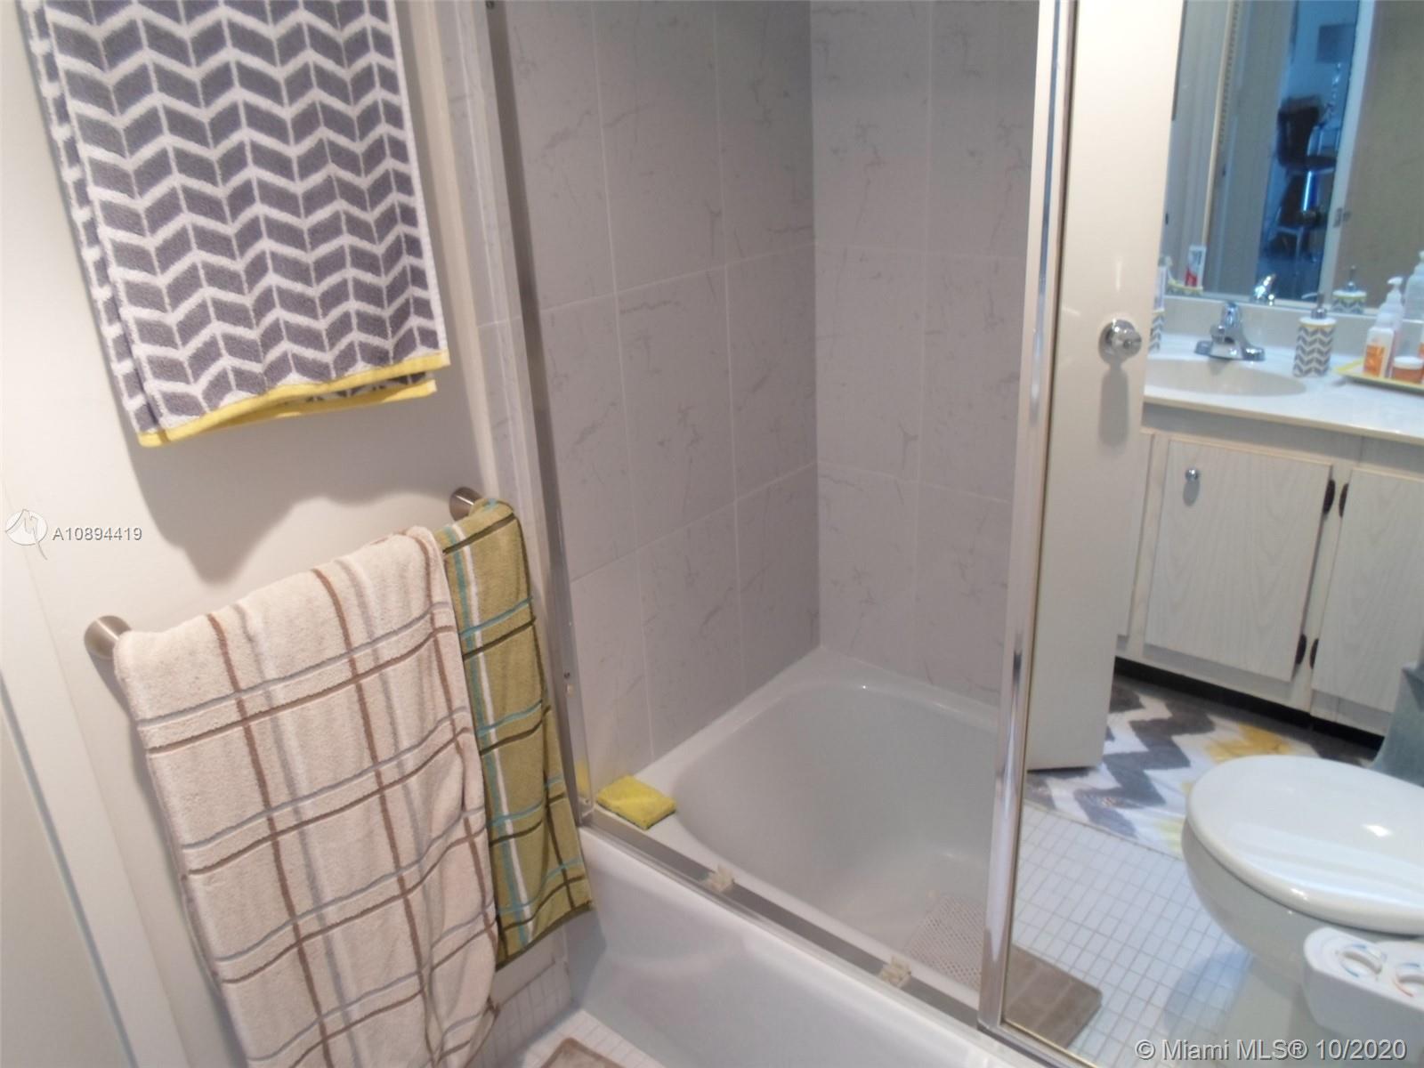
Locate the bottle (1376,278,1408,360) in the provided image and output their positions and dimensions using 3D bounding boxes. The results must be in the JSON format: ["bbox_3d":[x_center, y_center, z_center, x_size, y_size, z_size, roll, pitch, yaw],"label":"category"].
[{"bbox_3d":[1.485,-0.456,2.263,0.058,0.207,0.054,-12,25,-19],"label":"bottle"}]

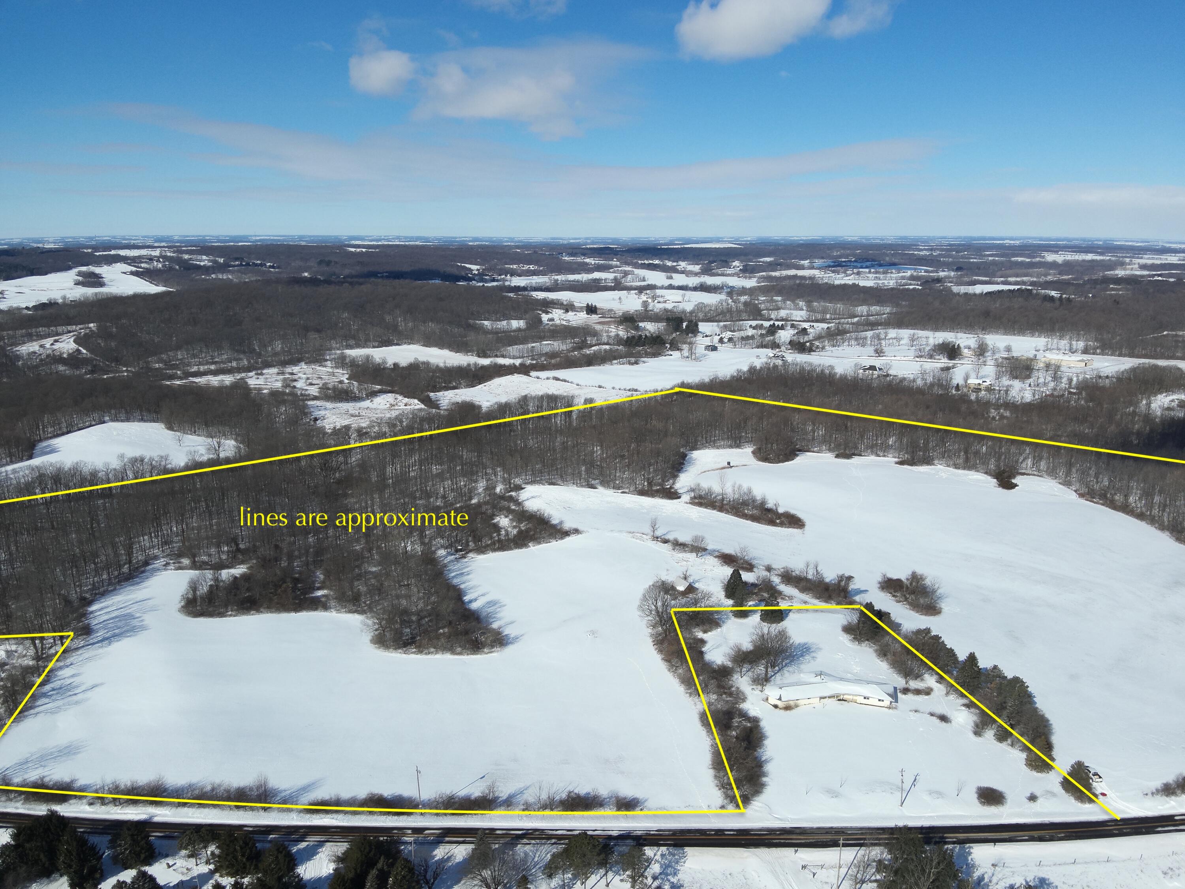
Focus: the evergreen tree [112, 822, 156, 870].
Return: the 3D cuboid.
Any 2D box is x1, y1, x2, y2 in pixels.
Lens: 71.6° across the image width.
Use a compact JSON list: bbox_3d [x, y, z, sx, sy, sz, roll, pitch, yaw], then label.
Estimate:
[{"bbox_3d":[-94.460,81.700,168.930,8.060,9.360,8.060,0,14,0],"label":"evergreen tree"}]

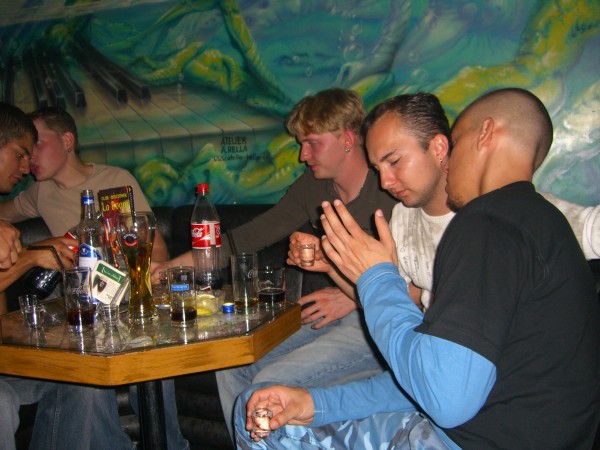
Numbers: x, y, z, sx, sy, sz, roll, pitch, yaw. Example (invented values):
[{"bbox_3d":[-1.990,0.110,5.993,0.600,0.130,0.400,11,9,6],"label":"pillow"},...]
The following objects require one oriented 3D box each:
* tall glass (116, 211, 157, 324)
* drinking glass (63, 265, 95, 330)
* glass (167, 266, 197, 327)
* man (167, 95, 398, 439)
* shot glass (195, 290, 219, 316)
[{"bbox_3d":[-0.358,0.091,1.481,0.089,0.236,0.089,-1,5,0],"label":"tall glass"},{"bbox_3d":[-0.466,0.156,1.395,0.061,0.124,0.061,-1,5,0],"label":"drinking glass"},{"bbox_3d":[-0.250,0.153,1.420,0.060,0.116,0.060,-1,5,0],"label":"glass"},{"bbox_3d":[0.035,0.240,1.825,0.680,1.250,0.660,-6,6,-43],"label":"man"},{"bbox_3d":[-0.214,0.179,1.510,0.055,0.048,0.055,-1,5,0],"label":"shot glass"}]

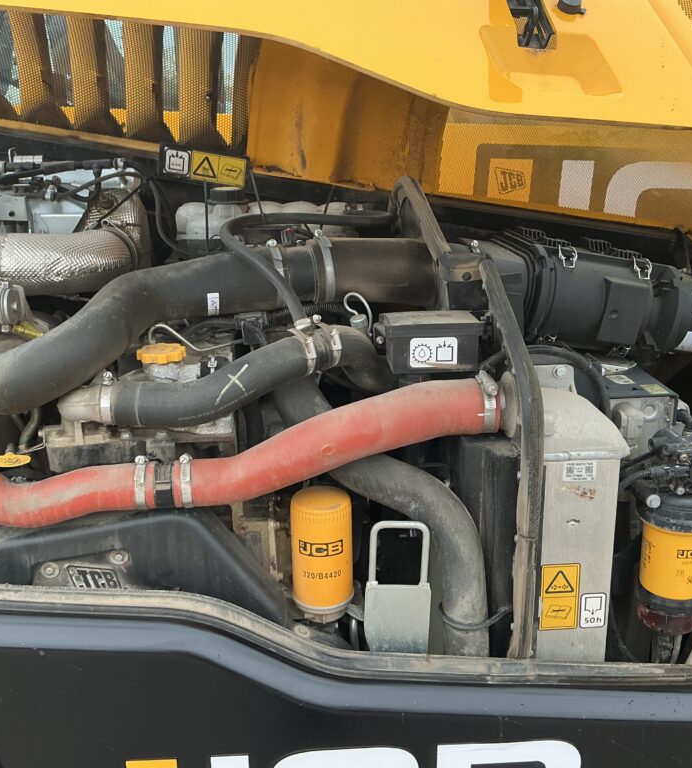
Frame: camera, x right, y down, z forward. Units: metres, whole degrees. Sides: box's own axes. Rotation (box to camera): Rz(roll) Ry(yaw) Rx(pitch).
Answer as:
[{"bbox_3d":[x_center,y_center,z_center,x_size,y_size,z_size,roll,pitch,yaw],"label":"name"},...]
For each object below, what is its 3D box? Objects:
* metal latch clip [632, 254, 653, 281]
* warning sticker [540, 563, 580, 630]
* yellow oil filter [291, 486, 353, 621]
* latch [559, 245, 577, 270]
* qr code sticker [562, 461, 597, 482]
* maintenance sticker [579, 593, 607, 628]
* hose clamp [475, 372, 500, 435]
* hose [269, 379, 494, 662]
[{"bbox_3d":[0.512,-0.201,1.430,0.029,0.043,0.014,7,-19,-5],"label":"metal latch clip"},{"bbox_3d":[0.289,0.289,1.120,0.051,0.096,0.002,-2,17,-2],"label":"warning sticker"},{"bbox_3d":[-0.036,0.257,1.275,0.094,0.178,0.094,-1,17,1],"label":"yellow oil filter"},{"bbox_3d":[0.383,-0.219,1.430,0.029,0.043,0.014,7,-19,-5],"label":"latch"},{"bbox_3d":[0.303,0.114,1.075,0.041,0.028,0.001,-2,17,-2],"label":"qr code sticker"},{"bbox_3d":[0.335,0.307,1.122,0.035,0.053,0.002,-2,17,-2],"label":"maintenance sticker"},{"bbox_3d":[0.184,0.024,1.075,0.018,0.080,0.080,-7,17,-1],"label":"hose clamp"},{"bbox_3d":[0.047,0.202,1.228,0.292,0.386,0.283,-2,17,-2],"label":"hose"}]

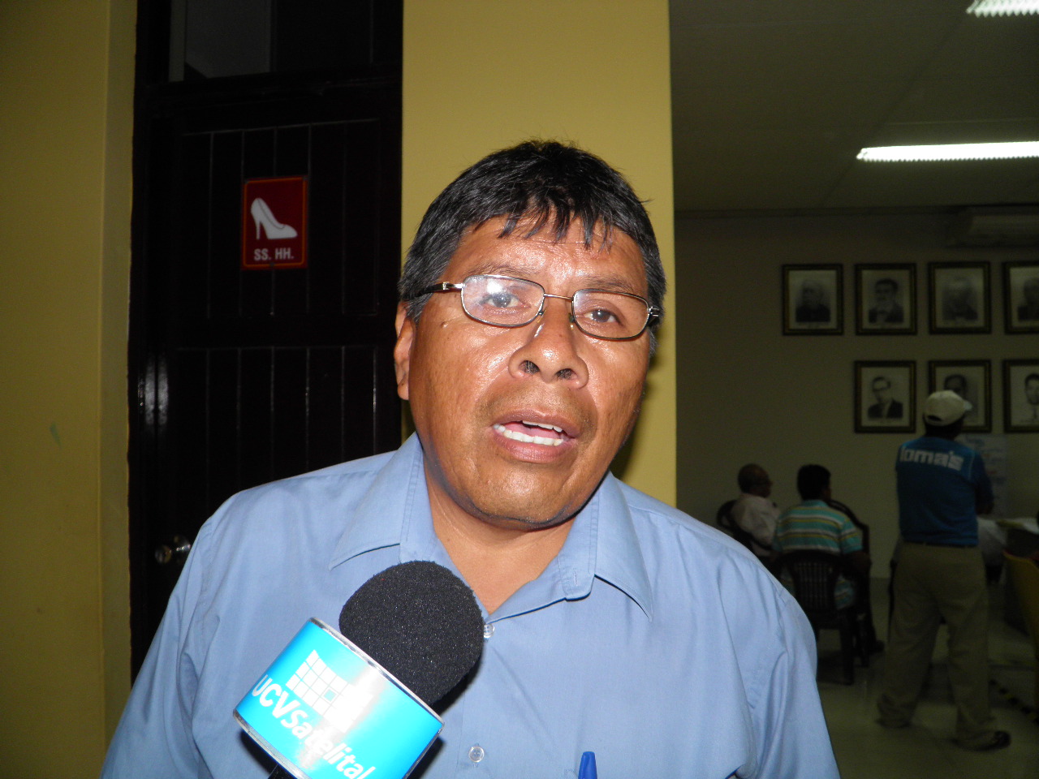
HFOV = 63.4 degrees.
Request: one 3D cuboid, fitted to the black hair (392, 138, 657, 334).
[{"bbox_3d":[0.008,-0.095,0.600,0.183,0.170,0.200,7,-2,-10],"label":"black hair"}]

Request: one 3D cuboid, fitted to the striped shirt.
[{"bbox_3d":[1.765,0.970,4.960,0.460,0.630,0.300,-1,-1,33],"label":"striped shirt"}]

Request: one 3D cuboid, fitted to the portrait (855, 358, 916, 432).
[{"bbox_3d":[3.321,0.070,7.623,0.540,0.665,0.040,0,-1,9],"label":"portrait"}]

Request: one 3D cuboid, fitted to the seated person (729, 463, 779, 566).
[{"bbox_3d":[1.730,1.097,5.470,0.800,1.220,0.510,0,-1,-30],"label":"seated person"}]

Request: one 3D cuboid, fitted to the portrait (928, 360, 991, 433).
[{"bbox_3d":[3.946,0.064,7.521,0.540,0.665,0.040,0,-1,9],"label":"portrait"}]

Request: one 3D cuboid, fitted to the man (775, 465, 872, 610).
[{"bbox_3d":[1.910,1.081,5.150,0.540,1.240,0.840,-1,-1,34],"label":"man"}]

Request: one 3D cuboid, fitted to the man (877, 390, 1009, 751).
[{"bbox_3d":[2.030,0.847,4.030,0.440,1.670,0.560,1,-1,-42],"label":"man"}]

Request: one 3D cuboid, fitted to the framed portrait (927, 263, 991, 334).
[{"bbox_3d":[3.946,-0.817,7.535,0.540,0.665,0.040,0,-1,9],"label":"framed portrait"}]

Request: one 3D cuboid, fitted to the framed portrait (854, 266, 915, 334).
[{"bbox_3d":[3.330,-0.819,7.636,0.540,0.665,0.040,0,-1,9],"label":"framed portrait"}]

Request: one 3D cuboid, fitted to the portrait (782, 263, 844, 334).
[{"bbox_3d":[2.704,-0.826,7.739,0.540,0.665,0.040,0,-1,9],"label":"portrait"}]

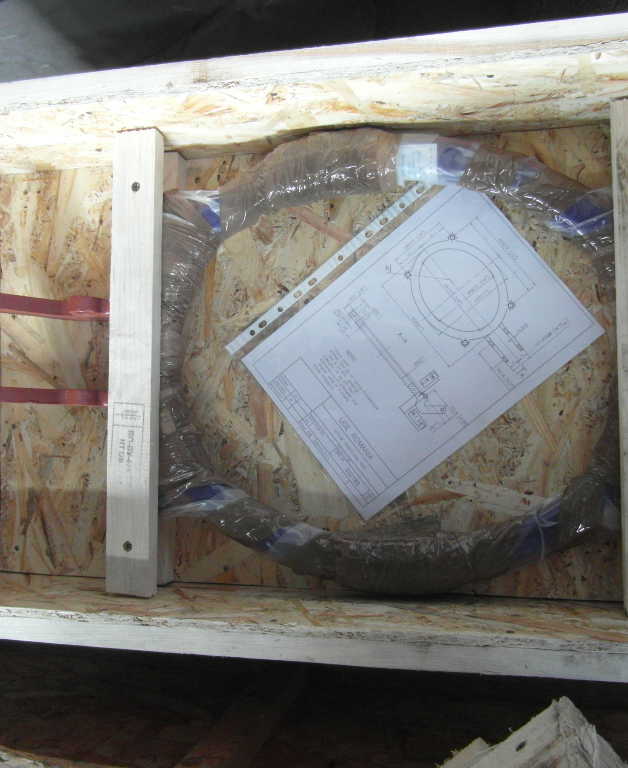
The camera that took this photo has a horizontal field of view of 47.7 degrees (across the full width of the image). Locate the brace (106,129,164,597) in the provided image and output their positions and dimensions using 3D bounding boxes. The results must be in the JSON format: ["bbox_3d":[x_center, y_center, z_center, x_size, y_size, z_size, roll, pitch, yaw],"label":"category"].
[{"bbox_3d":[-0.176,-0.024,0.702,0.045,0.021,0.454,-1,87,12],"label":"brace"}]

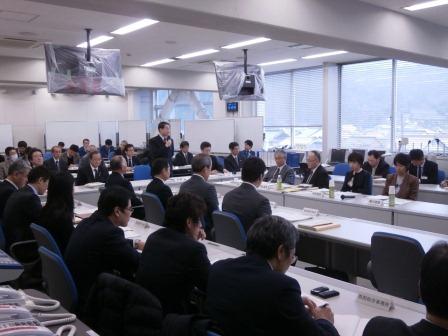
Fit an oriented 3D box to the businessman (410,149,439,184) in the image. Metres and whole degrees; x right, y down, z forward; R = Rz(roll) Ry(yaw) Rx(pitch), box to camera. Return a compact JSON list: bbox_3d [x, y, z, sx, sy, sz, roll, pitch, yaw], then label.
[{"bbox_3d":[3.130,0.328,7.648,0.800,1.247,0.560,-4,6,-38],"label":"businessman"}]

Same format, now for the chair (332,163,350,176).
[{"bbox_3d":[1.991,0.364,8.389,0.580,0.860,0.560,-5,7,-40],"label":"chair"}]

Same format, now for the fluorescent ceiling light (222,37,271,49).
[{"bbox_3d":[0.427,-2.488,9.245,0.230,0.080,1.250,-5,6,-40],"label":"fluorescent ceiling light"}]

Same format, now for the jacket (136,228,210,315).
[{"bbox_3d":[-0.217,0.588,2.361,0.430,0.600,0.490,-5,7,-40],"label":"jacket"}]

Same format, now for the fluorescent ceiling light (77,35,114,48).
[{"bbox_3d":[-2.463,-2.417,8.886,0.230,0.080,1.250,-5,6,-40],"label":"fluorescent ceiling light"}]

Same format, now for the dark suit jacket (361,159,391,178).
[{"bbox_3d":[2.690,0.142,8.227,0.420,0.610,0.500,-4,6,-38],"label":"dark suit jacket"}]

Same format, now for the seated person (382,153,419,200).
[{"bbox_3d":[2.223,0.452,6.060,0.780,1.264,0.520,-4,6,-38],"label":"seated person"}]

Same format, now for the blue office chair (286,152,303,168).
[{"bbox_3d":[1.666,0.160,11.042,0.580,1.033,0.580,3,6,38],"label":"blue office chair"}]

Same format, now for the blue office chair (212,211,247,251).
[{"bbox_3d":[0.182,0.773,4.133,0.580,0.860,0.560,-5,7,-40],"label":"blue office chair"}]

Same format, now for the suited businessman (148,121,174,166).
[{"bbox_3d":[-1.178,0.001,8.869,0.380,1.735,0.520,3,6,38],"label":"suited businessman"}]

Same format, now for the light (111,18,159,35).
[{"bbox_3d":[-1.419,-2.225,7.334,0.240,0.090,1.240,-4,6,-38],"label":"light"}]

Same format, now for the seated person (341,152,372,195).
[{"bbox_3d":[1.683,0.396,6.265,0.780,1.190,0.480,-5,7,-40],"label":"seated person"}]

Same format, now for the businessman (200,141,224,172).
[{"bbox_3d":[-0.257,0.141,8.922,0.520,1.250,0.780,-5,7,-40],"label":"businessman"}]

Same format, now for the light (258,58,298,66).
[{"bbox_3d":[1.273,-2.554,11.251,0.240,0.090,1.240,-4,6,-38],"label":"light"}]

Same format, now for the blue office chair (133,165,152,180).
[{"bbox_3d":[-1.378,0.415,8.518,0.570,0.900,0.580,-4,6,-38],"label":"blue office chair"}]

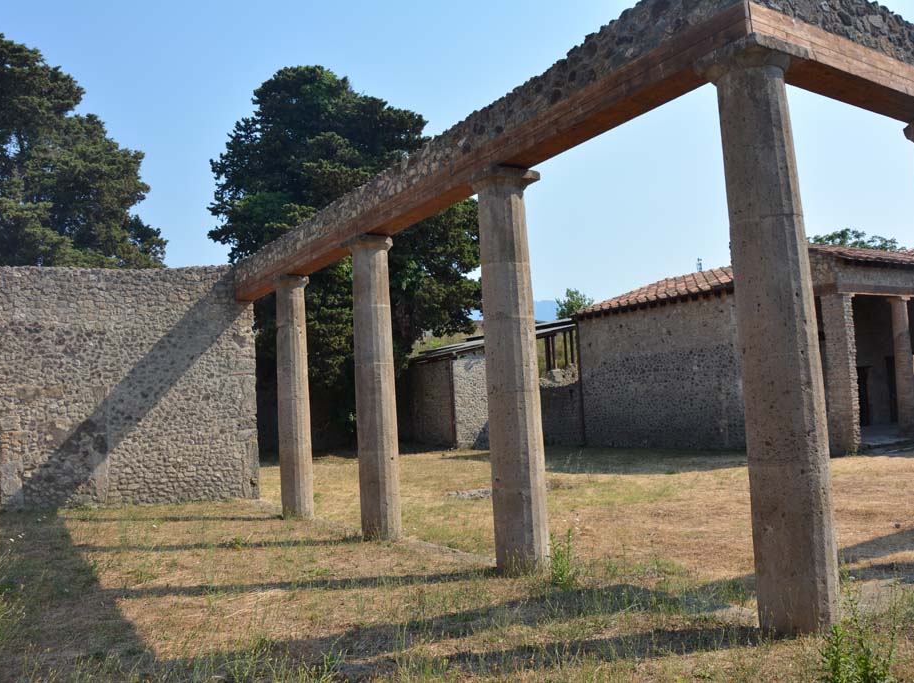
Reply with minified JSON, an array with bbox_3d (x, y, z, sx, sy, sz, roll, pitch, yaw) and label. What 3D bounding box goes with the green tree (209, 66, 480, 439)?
[{"bbox_3d":[-5.878,-4.593,42.000,15.300,20.600,14.500,-3,-6,0],"label":"green tree"}]

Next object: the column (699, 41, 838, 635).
[{"bbox_3d":[2.305,-0.108,5.607,0.580,4.213,0.580,1,-7,-33],"label":"column"}]

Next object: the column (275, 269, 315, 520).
[{"bbox_3d":[-2.868,0.951,13.484,0.580,4.192,0.580,1,-7,-33],"label":"column"}]

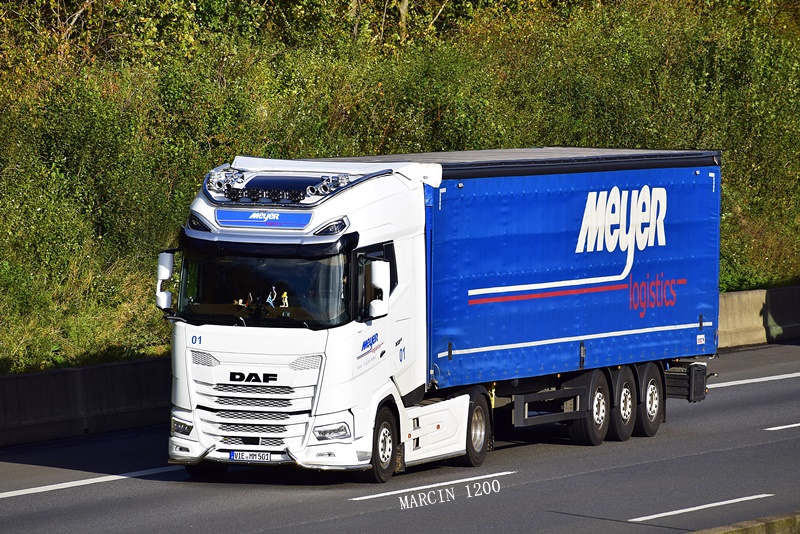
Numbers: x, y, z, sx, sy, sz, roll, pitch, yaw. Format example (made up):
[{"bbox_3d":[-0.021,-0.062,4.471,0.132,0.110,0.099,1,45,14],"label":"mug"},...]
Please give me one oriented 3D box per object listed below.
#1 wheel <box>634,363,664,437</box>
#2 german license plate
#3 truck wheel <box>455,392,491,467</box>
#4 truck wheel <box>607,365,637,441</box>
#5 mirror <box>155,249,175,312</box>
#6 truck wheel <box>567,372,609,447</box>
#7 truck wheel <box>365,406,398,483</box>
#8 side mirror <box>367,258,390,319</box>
[{"bbox_3d":[3.405,1.884,99.227,0.389,1.060,1.060,1,2,18],"label":"wheel"},{"bbox_3d":[-1.841,2.340,86.379,0.520,0.110,0.012,1,2,18],"label":"german license plate"},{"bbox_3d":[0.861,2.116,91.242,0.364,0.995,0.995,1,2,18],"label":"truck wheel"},{"bbox_3d":[2.998,1.915,97.967,0.389,1.060,1.060,1,2,18],"label":"truck wheel"},{"bbox_3d":[-2.929,0.173,87.447,0.232,0.727,0.172,1,2,18],"label":"mirror"},{"bbox_3d":[2.591,1.946,96.707,0.389,1.060,1.060,1,2,18],"label":"truck wheel"},{"bbox_3d":[-0.343,2.218,87.545,0.364,0.975,0.975,1,2,18],"label":"truck wheel"},{"bbox_3d":[-0.266,0.259,86.558,0.242,0.727,0.172,1,2,18],"label":"side mirror"}]

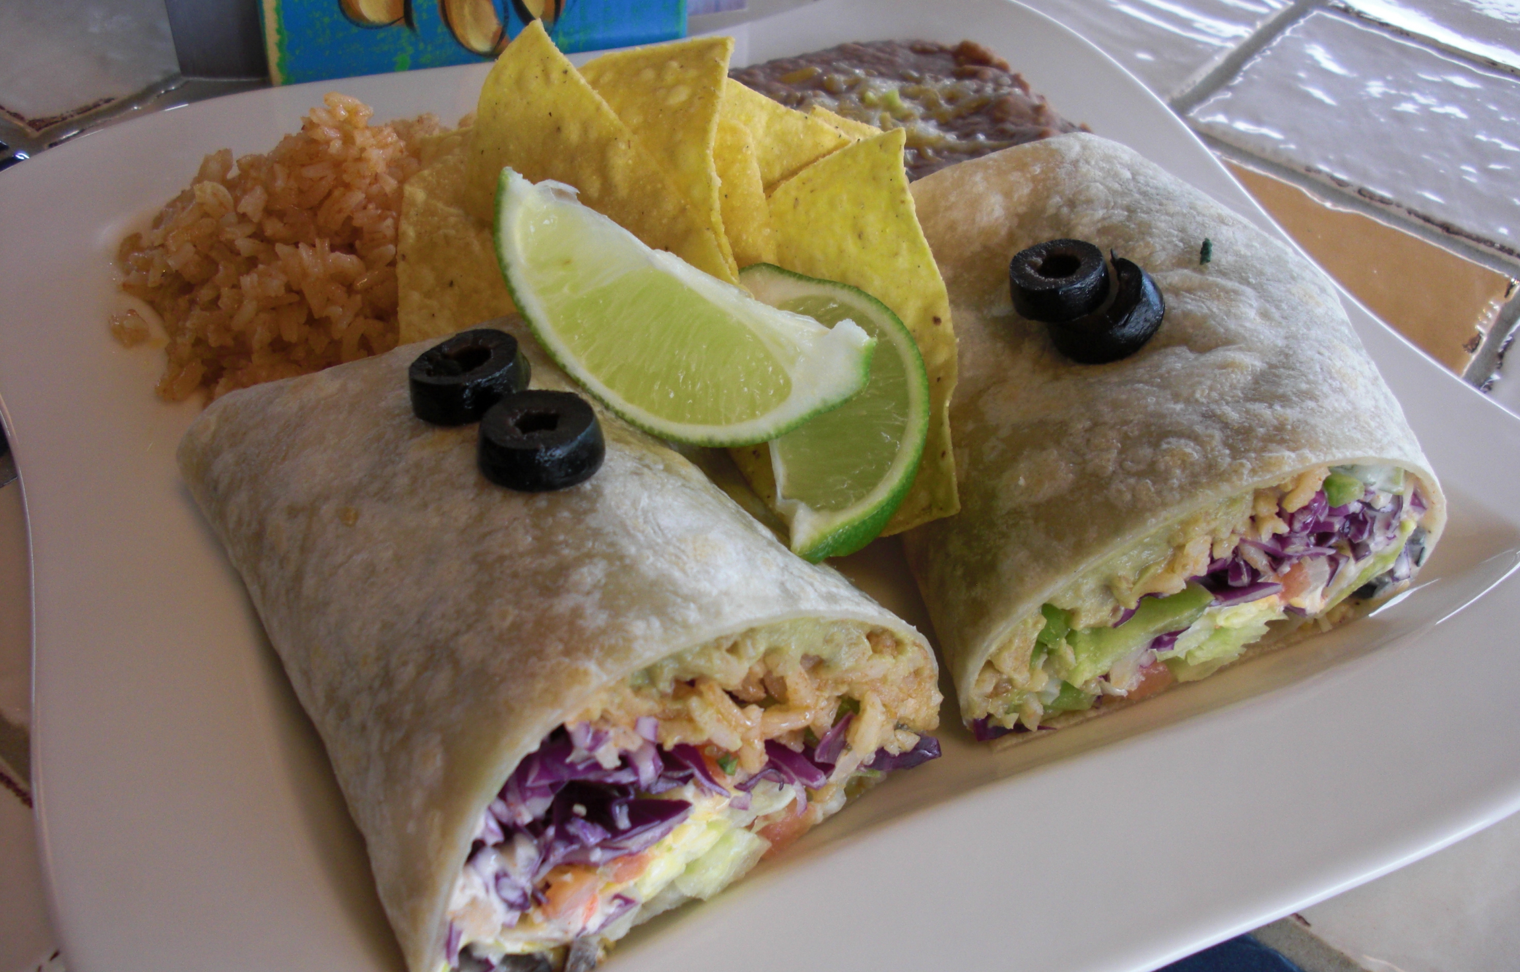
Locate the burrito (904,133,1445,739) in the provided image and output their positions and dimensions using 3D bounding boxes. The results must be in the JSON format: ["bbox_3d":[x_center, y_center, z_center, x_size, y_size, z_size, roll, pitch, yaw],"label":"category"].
[{"bbox_3d":[0.065,-0.027,0.309,0.103,0.049,0.129,-9,44,-15],"label":"burrito"}]

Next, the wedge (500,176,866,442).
[{"bbox_3d":[-0.015,-0.025,0.249,0.064,0.026,0.022,25,25,11],"label":"wedge"}]

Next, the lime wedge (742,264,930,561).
[{"bbox_3d":[0.015,-0.008,0.272,0.027,0.020,0.062,-9,53,0],"label":"lime wedge"}]

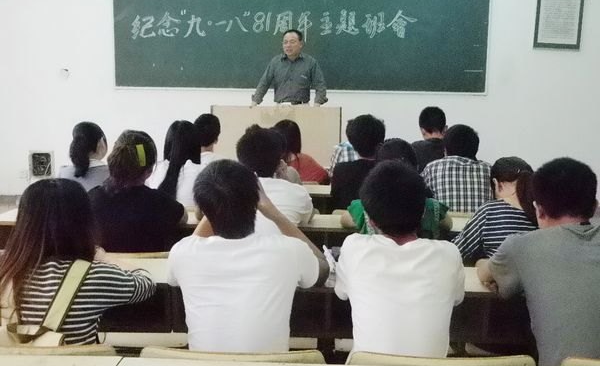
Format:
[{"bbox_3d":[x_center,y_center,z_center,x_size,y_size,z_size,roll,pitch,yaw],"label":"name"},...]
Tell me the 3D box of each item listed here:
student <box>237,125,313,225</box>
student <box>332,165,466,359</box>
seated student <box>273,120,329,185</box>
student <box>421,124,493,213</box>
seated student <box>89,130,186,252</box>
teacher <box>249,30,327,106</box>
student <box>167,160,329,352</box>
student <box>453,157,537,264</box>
[{"bbox_3d":[-0.187,0.369,3.218,0.500,1.274,0.780,1,9,1],"label":"student"},{"bbox_3d":[0.282,0.538,2.294,0.470,1.254,0.780,1,9,1],"label":"student"},{"bbox_3d":[-0.046,0.125,5.054,0.470,1.165,0.780,0,9,-4],"label":"seated student"},{"bbox_3d":[0.873,0.264,4.114,0.480,1.220,0.780,1,9,1],"label":"student"},{"bbox_3d":[-0.697,0.377,3.232,0.470,1.240,0.780,1,9,1],"label":"seated student"},{"bbox_3d":[-0.093,-0.542,6.522,0.695,1.700,0.420,1,9,1],"label":"teacher"},{"bbox_3d":[-0.161,0.533,2.304,0.500,1.246,0.780,1,9,1],"label":"student"},{"bbox_3d":[0.854,0.445,3.204,0.480,1.159,0.780,-1,9,-11],"label":"student"}]

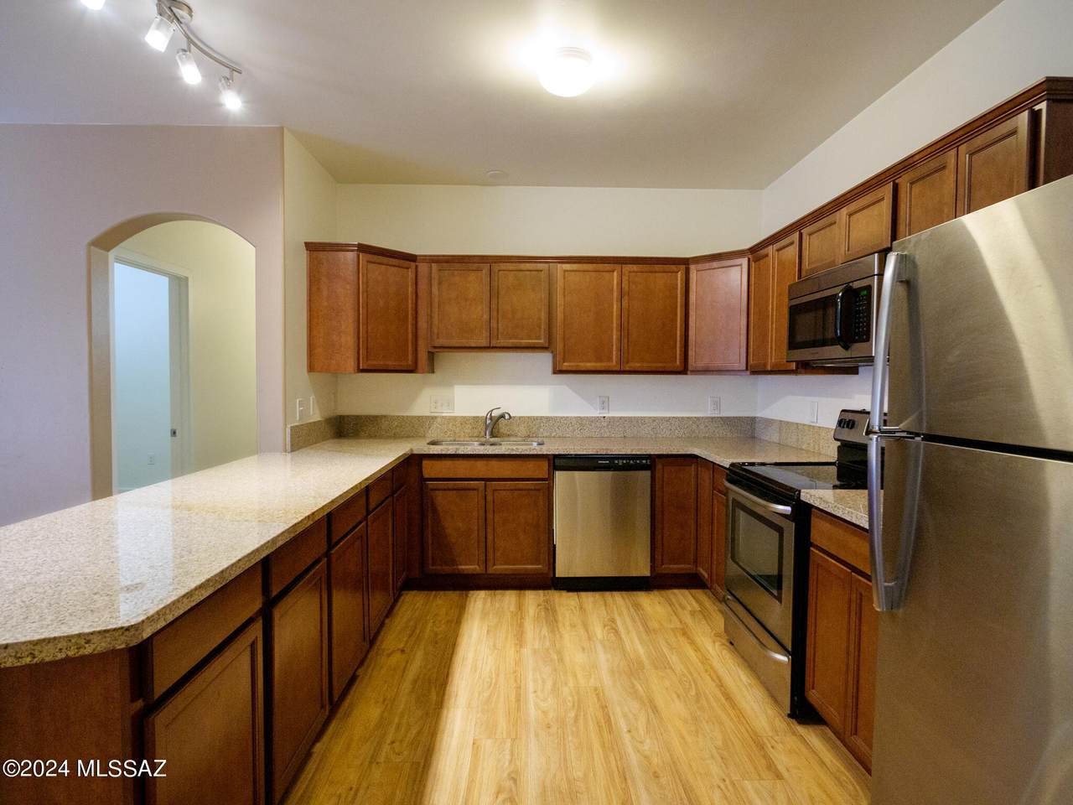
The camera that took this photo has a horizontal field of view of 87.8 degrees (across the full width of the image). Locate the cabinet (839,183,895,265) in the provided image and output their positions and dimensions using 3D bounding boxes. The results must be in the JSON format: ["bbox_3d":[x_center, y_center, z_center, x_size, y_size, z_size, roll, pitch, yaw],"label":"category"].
[{"bbox_3d":[1.514,-0.719,2.312,0.320,0.270,0.370,0,2,-1],"label":"cabinet"}]

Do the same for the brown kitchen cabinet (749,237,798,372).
[{"bbox_3d":[1.474,-0.531,3.128,0.325,0.745,0.620,0,2,-1],"label":"brown kitchen cabinet"}]

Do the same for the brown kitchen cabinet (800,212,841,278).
[{"bbox_3d":[1.507,-0.734,2.667,0.320,0.270,0.341,0,2,-1],"label":"brown kitchen cabinet"}]

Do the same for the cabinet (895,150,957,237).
[{"bbox_3d":[1.522,-0.689,1.957,0.320,0.300,0.292,0,2,-1],"label":"cabinet"}]

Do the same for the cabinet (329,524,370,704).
[{"bbox_3d":[-1.051,0.811,2.267,0.600,0.635,0.475,0,2,-1],"label":"cabinet"}]

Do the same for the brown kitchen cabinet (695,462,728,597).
[{"bbox_3d":[1.321,0.747,3.223,0.610,0.820,0.576,0,2,-1],"label":"brown kitchen cabinet"}]

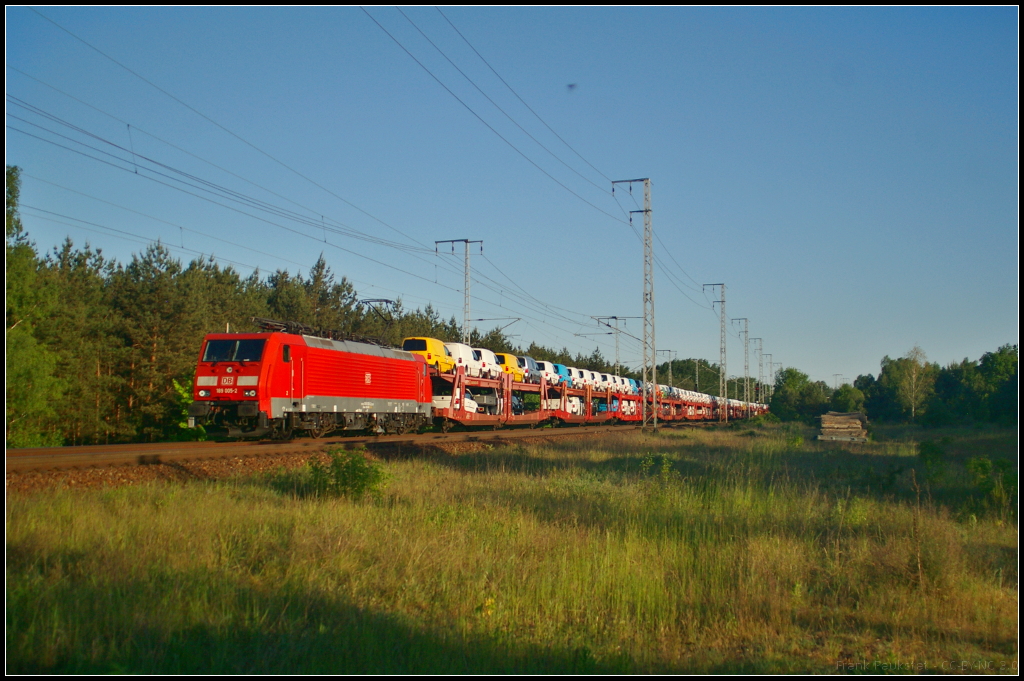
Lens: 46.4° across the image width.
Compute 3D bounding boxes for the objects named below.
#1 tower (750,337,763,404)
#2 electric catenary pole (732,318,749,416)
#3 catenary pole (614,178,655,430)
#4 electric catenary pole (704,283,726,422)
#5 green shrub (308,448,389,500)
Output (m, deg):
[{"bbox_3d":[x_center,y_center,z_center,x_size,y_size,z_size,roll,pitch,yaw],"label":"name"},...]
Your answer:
[{"bbox_3d":[53.330,8.550,259.710,3.000,17.650,0.850,-1,-4,14],"label":"tower"},{"bbox_3d":[39.410,5.090,205.010,3.000,17.570,0.850,-1,-4,14],"label":"electric catenary pole"},{"bbox_3d":[8.640,-2.550,84.030,3.000,17.720,0.850,-1,-4,14],"label":"catenary pole"},{"bbox_3d":[26.070,1.650,152.550,3.000,17.800,0.850,-1,-4,14],"label":"electric catenary pole"},{"bbox_3d":[-3.013,2.497,22.000,1.450,1.120,1.300,0,-4,-8],"label":"green shrub"}]

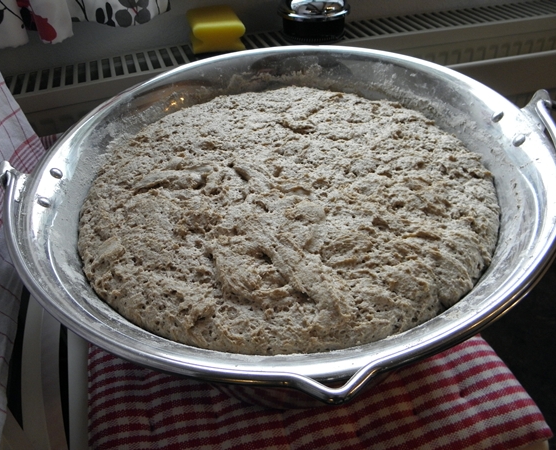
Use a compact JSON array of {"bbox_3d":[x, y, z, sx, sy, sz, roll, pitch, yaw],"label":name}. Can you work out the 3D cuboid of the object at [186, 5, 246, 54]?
[{"bbox_3d":[-0.090,-0.280,0.702,0.072,0.046,0.089,-11,41,-10],"label":"object"}]

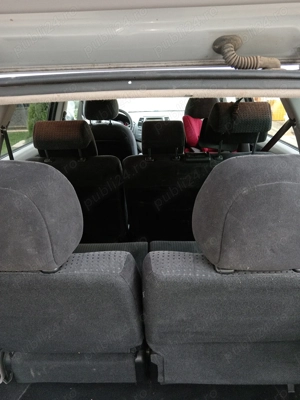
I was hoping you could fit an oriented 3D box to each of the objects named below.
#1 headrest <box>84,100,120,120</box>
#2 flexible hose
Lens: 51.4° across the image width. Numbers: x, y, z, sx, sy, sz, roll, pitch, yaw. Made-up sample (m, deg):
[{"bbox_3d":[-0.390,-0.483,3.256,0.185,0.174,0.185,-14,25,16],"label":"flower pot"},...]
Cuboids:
[{"bbox_3d":[-0.351,-0.664,2.260,0.250,0.185,0.110,1,31,1],"label":"headrest"},{"bbox_3d":[0.168,-0.240,0.520,0.097,0.046,0.048,1,21,1],"label":"flexible hose"}]

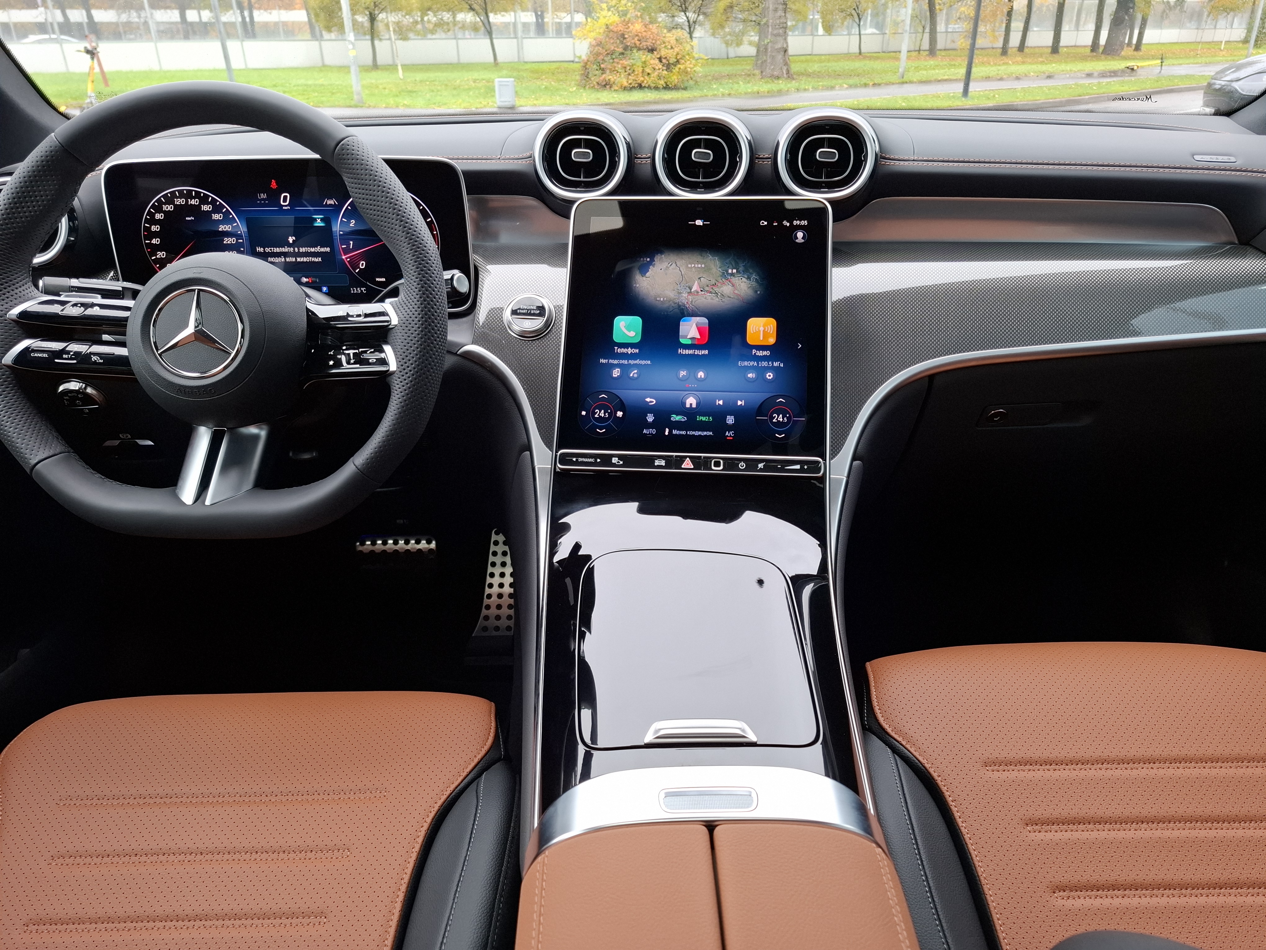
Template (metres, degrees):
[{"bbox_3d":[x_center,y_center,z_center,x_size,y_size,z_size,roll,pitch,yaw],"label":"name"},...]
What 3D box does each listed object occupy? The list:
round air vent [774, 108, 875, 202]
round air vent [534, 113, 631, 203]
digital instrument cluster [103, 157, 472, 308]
[{"bbox_3d":[0.181,-0.298,0.798,0.093,0.083,0.040,3,8,6],"label":"round air vent"},{"bbox_3d":[-0.047,-0.309,0.826,0.099,0.083,0.030,3,8,6],"label":"round air vent"},{"bbox_3d":[-0.317,-0.223,0.790,0.335,0.137,0.025,-1,11,0],"label":"digital instrument cluster"}]

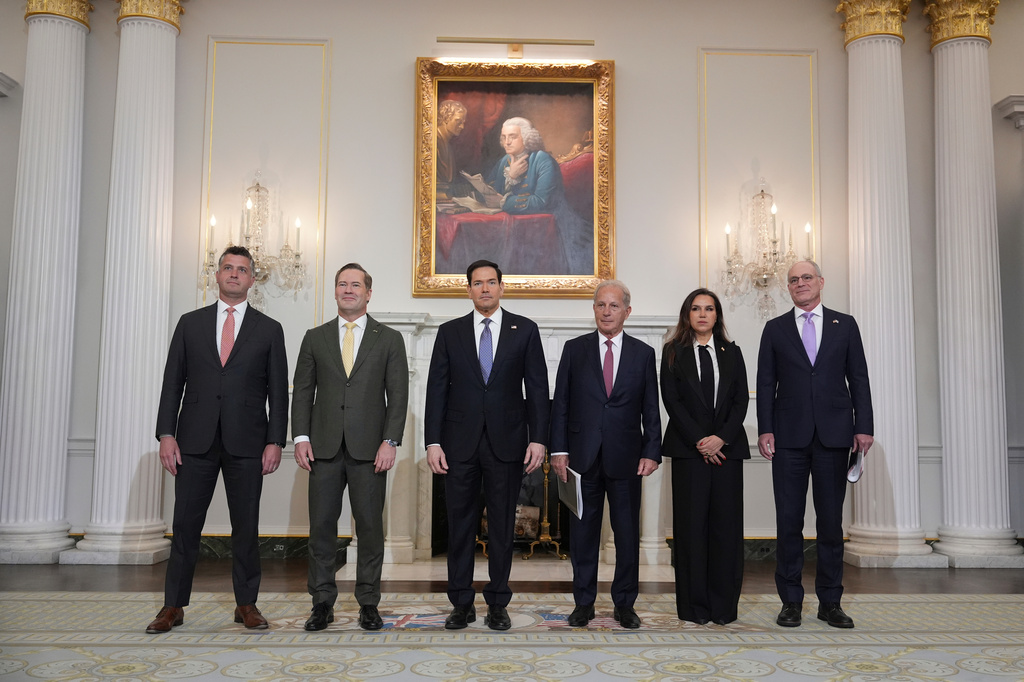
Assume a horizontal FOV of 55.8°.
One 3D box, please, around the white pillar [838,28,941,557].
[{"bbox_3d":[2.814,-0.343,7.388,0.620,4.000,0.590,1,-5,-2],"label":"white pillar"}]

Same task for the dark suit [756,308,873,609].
[{"bbox_3d":[1.530,0.576,4.933,0.560,1.530,0.320,0,-5,10],"label":"dark suit"}]

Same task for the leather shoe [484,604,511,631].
[{"bbox_3d":[-0.068,1.310,4.649,0.105,0.110,0.295,1,-5,-10],"label":"leather shoe"}]

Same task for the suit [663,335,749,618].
[{"bbox_3d":[0.968,0.678,4.895,0.445,1.430,0.310,0,-5,6],"label":"suit"}]

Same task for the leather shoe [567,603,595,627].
[{"bbox_3d":[0.347,1.322,4.747,0.105,0.110,0.295,-2,-6,22],"label":"leather shoe"}]

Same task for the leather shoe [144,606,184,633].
[{"bbox_3d":[-1.640,1.302,4.583,0.110,0.110,0.300,0,-5,6],"label":"leather shoe"}]

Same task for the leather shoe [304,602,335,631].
[{"bbox_3d":[-0.913,1.298,4.605,0.105,0.110,0.295,0,-5,10],"label":"leather shoe"}]

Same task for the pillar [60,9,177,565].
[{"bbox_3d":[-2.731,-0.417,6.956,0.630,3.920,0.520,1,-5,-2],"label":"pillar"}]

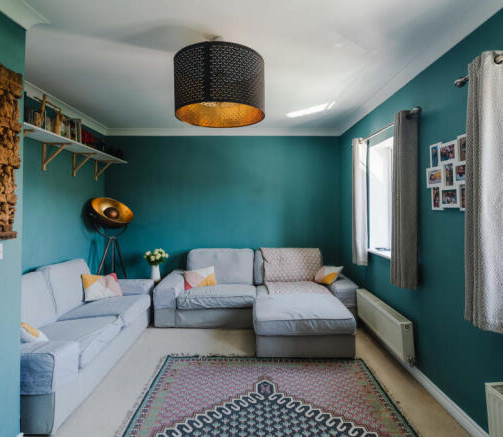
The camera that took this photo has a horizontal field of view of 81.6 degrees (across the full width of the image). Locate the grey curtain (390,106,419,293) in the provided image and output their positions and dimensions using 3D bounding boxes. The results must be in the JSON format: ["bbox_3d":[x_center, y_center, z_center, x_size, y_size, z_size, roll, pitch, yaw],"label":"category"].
[{"bbox_3d":[1.200,-0.148,2.270,0.110,1.340,0.220,0,1,-1],"label":"grey curtain"}]

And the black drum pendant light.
[{"bbox_3d":[-0.213,-0.870,1.940,0.590,0.365,0.590,0,1,-1],"label":"black drum pendant light"}]

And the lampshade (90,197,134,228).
[{"bbox_3d":[-1.790,-0.075,3.720,0.500,0.270,0.510,47,26,25],"label":"lampshade"}]

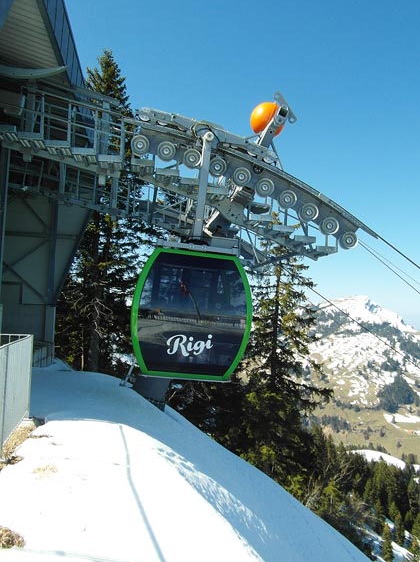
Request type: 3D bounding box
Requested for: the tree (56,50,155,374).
[{"bbox_3d":[-5.071,-3.262,20.000,5.000,15.300,5.000,3,0,0],"label":"tree"}]

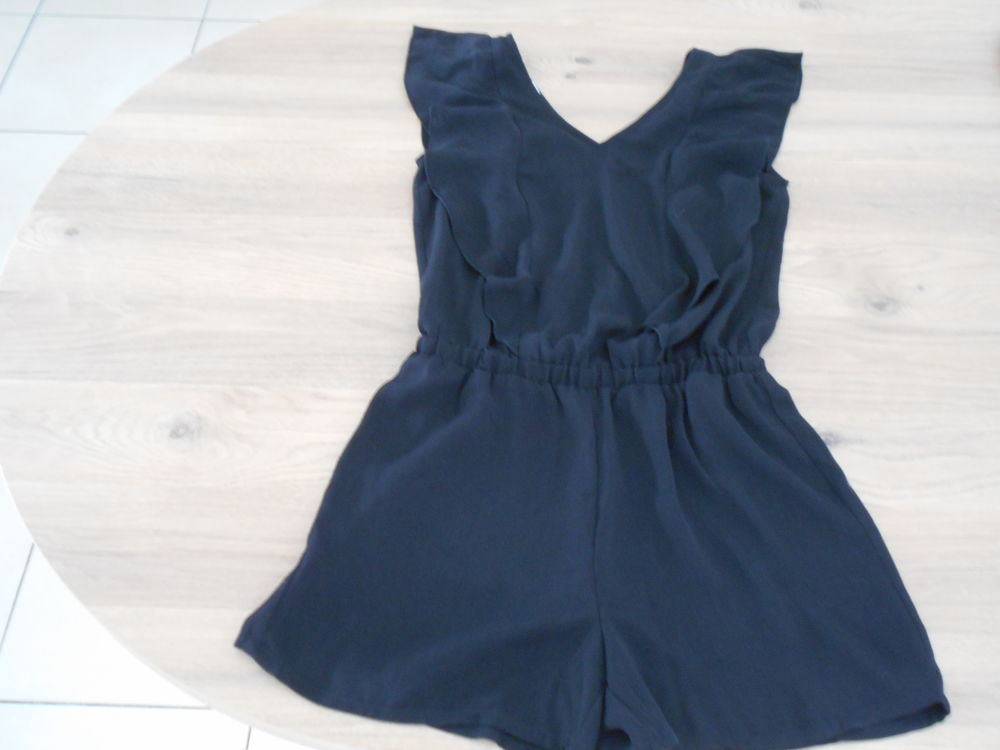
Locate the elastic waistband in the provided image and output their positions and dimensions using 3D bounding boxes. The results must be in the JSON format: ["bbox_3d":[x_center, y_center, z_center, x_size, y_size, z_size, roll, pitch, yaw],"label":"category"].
[{"bbox_3d":[0.089,-0.010,0.972,0.347,0.022,0.052,5,56,2],"label":"elastic waistband"}]

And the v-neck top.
[{"bbox_3d":[0.113,-0.217,1.103,0.492,0.035,0.504,5,56,2],"label":"v-neck top"}]

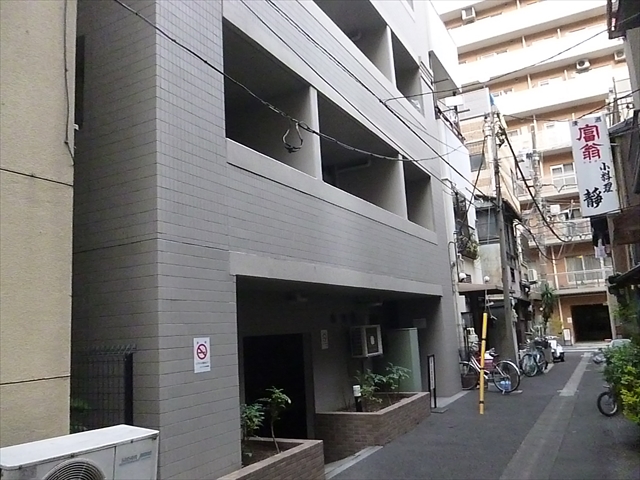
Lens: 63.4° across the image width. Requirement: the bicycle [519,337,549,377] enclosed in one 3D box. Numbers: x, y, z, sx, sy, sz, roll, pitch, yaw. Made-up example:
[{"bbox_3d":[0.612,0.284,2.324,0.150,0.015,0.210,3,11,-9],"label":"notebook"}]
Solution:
[{"bbox_3d":[6.024,3.265,14.505,0.560,1.000,1.700,-13,-14,43],"label":"bicycle"}]

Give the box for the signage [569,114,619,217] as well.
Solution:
[{"bbox_3d":[4.926,-1.329,9.310,0.556,1.745,0.180,-8,-11,22],"label":"signage"}]

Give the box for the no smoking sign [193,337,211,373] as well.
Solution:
[{"bbox_3d":[-1.038,1.019,4.578,0.020,0.302,0.210,-9,-11,28],"label":"no smoking sign"}]

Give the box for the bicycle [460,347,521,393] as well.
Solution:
[{"bbox_3d":[3.715,2.926,11.756,0.560,1.000,1.750,4,-13,-37],"label":"bicycle"}]

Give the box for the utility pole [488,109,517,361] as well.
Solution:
[{"bbox_3d":[4.591,0.033,12.965,0.260,6.999,0.260,-9,-11,28],"label":"utility pole"}]

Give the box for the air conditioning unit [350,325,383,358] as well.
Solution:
[{"bbox_3d":[0.885,1.897,9.715,0.290,0.540,0.750,-9,-11,28],"label":"air conditioning unit"}]

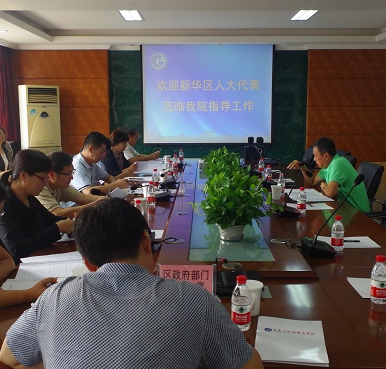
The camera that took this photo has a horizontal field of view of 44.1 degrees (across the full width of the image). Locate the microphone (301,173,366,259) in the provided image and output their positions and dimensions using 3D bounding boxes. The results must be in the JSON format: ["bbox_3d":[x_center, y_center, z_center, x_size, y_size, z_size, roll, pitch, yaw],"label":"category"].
[{"bbox_3d":[0.690,0.147,2.311,0.280,0.380,0.160,0,9,0],"label":"microphone"}]

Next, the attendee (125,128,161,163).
[{"bbox_3d":[-0.786,-0.147,6.355,0.740,1.250,0.500,0,9,3],"label":"attendee"}]

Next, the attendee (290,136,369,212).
[{"bbox_3d":[1.149,0.212,4.029,0.760,1.250,0.520,1,9,6],"label":"attendee"}]

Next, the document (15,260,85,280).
[{"bbox_3d":[-0.607,0.367,2.086,0.300,0.015,0.210,-2,9,-10],"label":"document"}]

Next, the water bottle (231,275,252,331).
[{"bbox_3d":[0.160,0.378,1.542,0.063,0.176,0.063,0,9,0],"label":"water bottle"}]

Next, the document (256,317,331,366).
[{"bbox_3d":[0.296,0.469,1.459,0.210,0.010,0.290,2,9,11],"label":"document"}]

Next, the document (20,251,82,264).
[{"bbox_3d":[-0.632,0.347,2.211,0.297,0.014,0.190,-4,10,-24],"label":"document"}]

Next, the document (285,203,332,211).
[{"bbox_3d":[0.858,0.160,3.486,0.290,0.004,0.220,0,9,0],"label":"document"}]

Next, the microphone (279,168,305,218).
[{"bbox_3d":[0.667,0.037,3.174,0.170,0.330,0.150,0,9,0],"label":"microphone"}]

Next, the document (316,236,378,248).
[{"bbox_3d":[0.822,0.306,2.548,0.290,0.004,0.220,0,9,0],"label":"document"}]

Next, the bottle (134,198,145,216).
[{"bbox_3d":[-0.309,0.182,2.742,0.061,0.177,0.061,0,9,0],"label":"bottle"}]

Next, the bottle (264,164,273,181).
[{"bbox_3d":[0.748,-0.115,4.687,0.063,0.176,0.063,0,9,0],"label":"bottle"}]

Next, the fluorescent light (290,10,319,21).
[{"bbox_3d":[1.534,-2.348,6.576,0.230,0.060,0.660,0,9,0],"label":"fluorescent light"}]

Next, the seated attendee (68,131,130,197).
[{"bbox_3d":[-0.881,0.194,4.081,0.730,1.280,0.520,1,9,7],"label":"seated attendee"}]

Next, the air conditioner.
[{"bbox_3d":[-2.372,-0.620,7.485,0.510,1.800,0.340,-7,11,-37],"label":"air conditioner"}]

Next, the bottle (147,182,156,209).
[{"bbox_3d":[-0.297,0.073,3.433,0.061,0.177,0.061,0,9,0],"label":"bottle"}]

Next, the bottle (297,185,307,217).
[{"bbox_3d":[0.748,0.108,3.261,0.063,0.176,0.063,0,9,0],"label":"bottle"}]

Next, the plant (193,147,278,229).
[{"bbox_3d":[0.219,0.001,2.712,0.420,0.420,0.500,0,9,0],"label":"plant"}]

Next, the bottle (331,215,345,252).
[{"bbox_3d":[0.711,0.247,2.332,0.061,0.177,0.061,0,9,0],"label":"bottle"}]

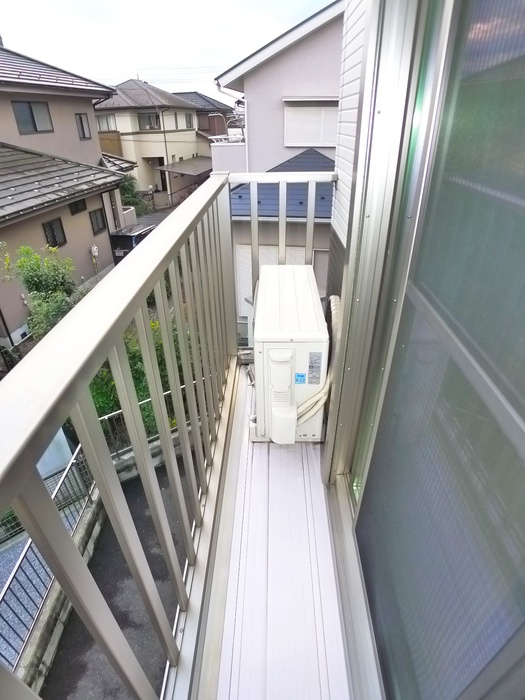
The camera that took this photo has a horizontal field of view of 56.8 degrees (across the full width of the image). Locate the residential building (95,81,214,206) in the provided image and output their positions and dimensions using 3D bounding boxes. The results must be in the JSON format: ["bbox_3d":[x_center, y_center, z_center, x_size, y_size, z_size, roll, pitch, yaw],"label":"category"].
[{"bbox_3d":[-8.368,-13.542,31.000,7.300,7.100,8.600,3,27,6],"label":"residential building"}]

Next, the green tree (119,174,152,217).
[{"bbox_3d":[-6.673,-8.055,25.300,1.800,2.100,1.700,3,27,6],"label":"green tree"}]

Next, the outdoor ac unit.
[{"bbox_3d":[0.125,-0.035,2.380,0.295,0.520,0.860,0,27,1],"label":"outdoor ac unit"}]

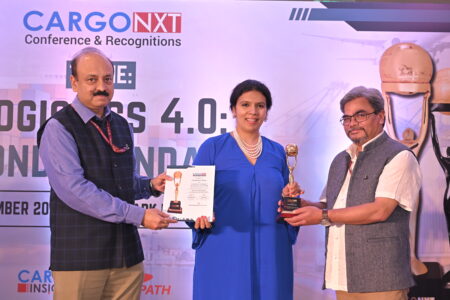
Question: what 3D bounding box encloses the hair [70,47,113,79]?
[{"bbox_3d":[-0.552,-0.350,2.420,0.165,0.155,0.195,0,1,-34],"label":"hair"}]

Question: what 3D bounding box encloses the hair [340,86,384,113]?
[{"bbox_3d":[0.583,-0.193,2.460,0.172,0.155,0.205,-4,3,40],"label":"hair"}]

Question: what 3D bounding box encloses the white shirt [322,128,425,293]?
[{"bbox_3d":[0.620,0.253,2.480,0.350,0.645,0.470,0,1,-33],"label":"white shirt"}]

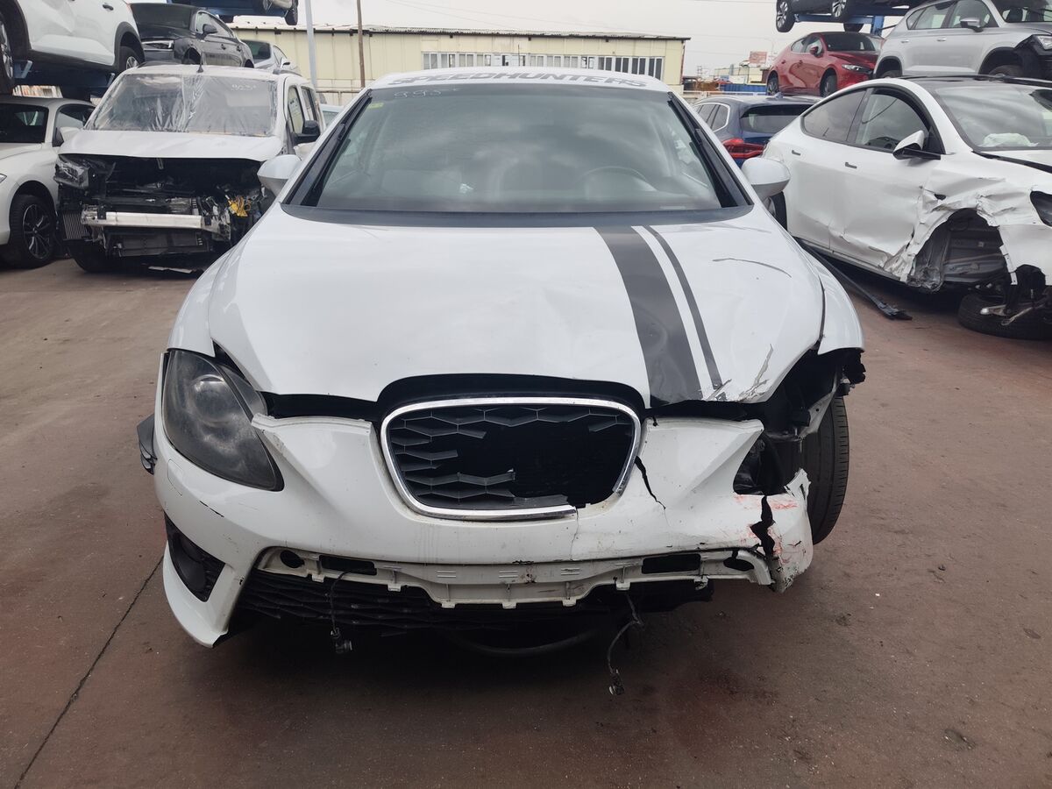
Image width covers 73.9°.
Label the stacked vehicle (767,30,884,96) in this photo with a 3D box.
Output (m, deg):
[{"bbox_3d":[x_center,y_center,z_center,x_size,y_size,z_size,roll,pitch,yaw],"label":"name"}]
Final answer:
[{"bbox_3d":[7.758,-8.203,17.530,1.800,1.440,4.460,-3,21,-8],"label":"stacked vehicle"}]

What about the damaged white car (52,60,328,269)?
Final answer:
[{"bbox_3d":[-3.101,-2.471,7.326,1.900,1.840,4.300,-3,21,-8],"label":"damaged white car"}]

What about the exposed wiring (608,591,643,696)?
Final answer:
[{"bbox_3d":[0.205,0.508,1.410,0.075,0.265,0.060,0,21,0],"label":"exposed wiring"}]

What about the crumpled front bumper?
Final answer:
[{"bbox_3d":[-0.084,0.261,1.510,1.640,0.590,0.520,0,21,0],"label":"crumpled front bumper"}]

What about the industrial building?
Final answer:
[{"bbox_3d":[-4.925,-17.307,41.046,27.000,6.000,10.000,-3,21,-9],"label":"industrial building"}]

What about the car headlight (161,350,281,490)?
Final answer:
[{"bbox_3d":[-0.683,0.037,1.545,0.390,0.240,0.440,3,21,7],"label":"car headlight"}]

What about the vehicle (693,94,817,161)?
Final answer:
[{"bbox_3d":[3.457,-3.865,11.361,1.890,1.670,4.680,1,21,1],"label":"vehicle"}]

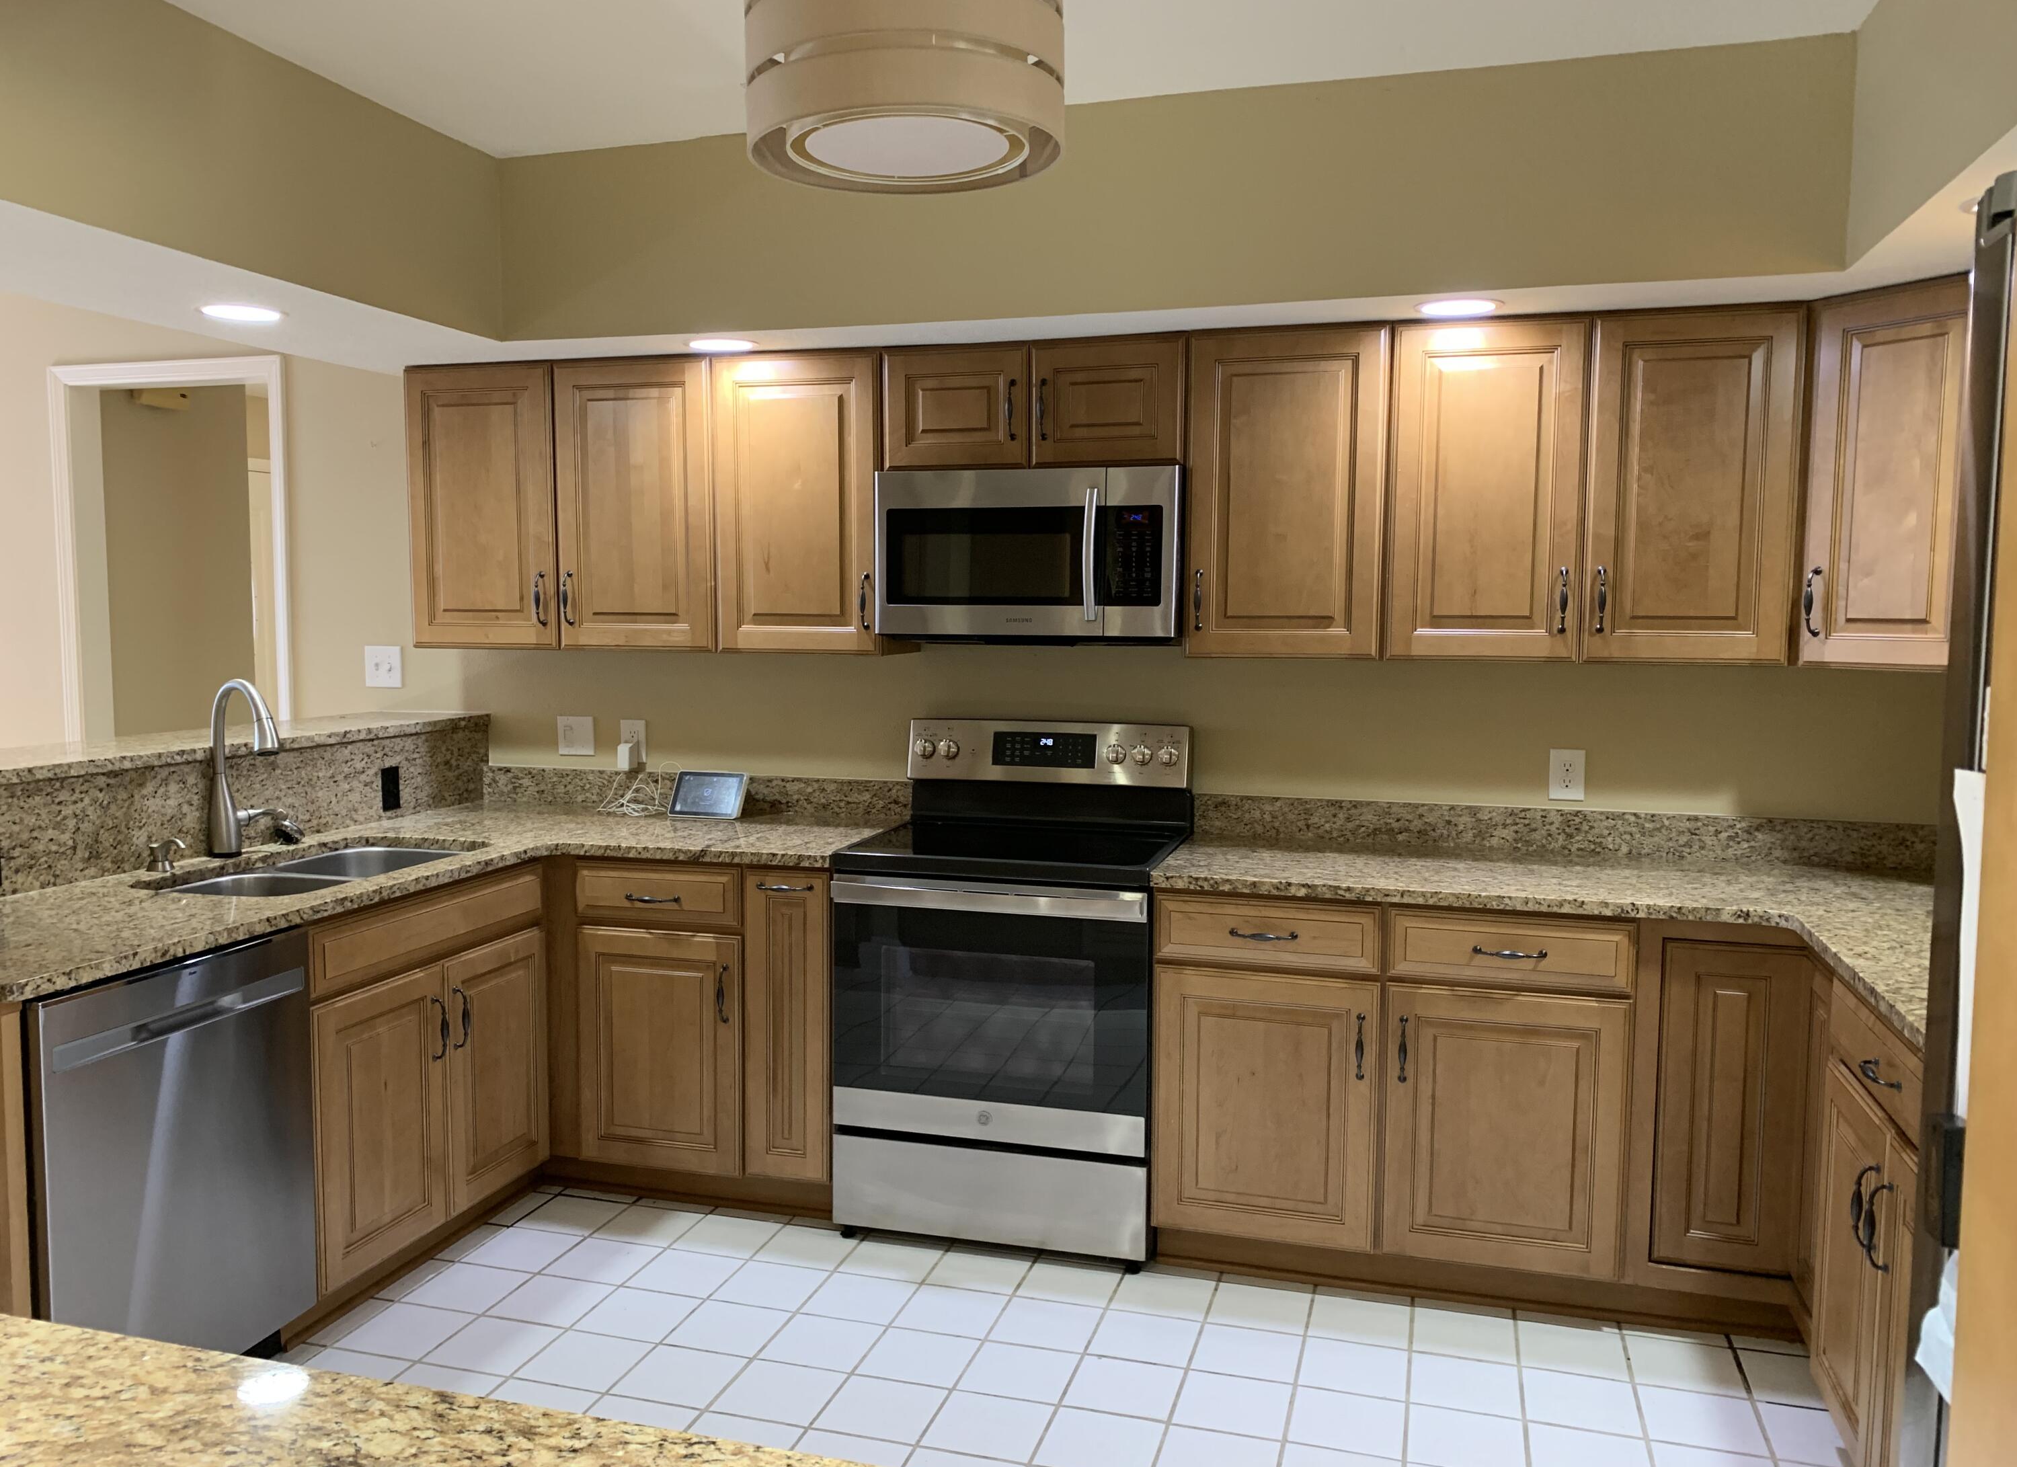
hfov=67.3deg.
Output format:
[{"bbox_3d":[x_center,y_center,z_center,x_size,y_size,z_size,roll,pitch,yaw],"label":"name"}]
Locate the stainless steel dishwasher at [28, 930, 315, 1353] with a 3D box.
[{"bbox_3d":[-1.756,0.820,2.846,0.600,0.835,0.605,2,5,16],"label":"stainless steel dishwasher"}]

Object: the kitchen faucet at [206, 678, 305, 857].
[{"bbox_3d":[-1.784,0.083,3.588,0.205,0.420,0.150,3,5,26],"label":"kitchen faucet"}]

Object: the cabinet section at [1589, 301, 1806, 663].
[{"bbox_3d":[1.508,-0.534,3.397,0.417,0.757,0.310,2,5,16],"label":"cabinet section"}]

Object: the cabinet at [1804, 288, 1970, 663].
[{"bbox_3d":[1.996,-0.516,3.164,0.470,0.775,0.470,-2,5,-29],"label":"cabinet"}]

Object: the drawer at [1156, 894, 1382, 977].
[{"bbox_3d":[0.629,0.416,3.523,0.484,0.145,0.496,2,5,16],"label":"drawer"}]

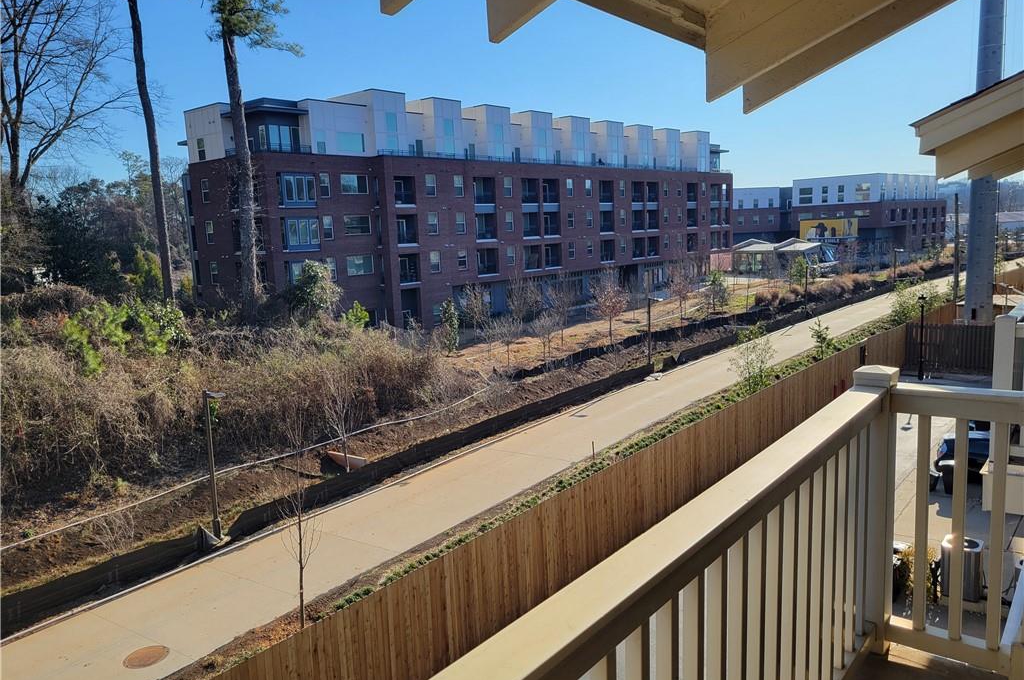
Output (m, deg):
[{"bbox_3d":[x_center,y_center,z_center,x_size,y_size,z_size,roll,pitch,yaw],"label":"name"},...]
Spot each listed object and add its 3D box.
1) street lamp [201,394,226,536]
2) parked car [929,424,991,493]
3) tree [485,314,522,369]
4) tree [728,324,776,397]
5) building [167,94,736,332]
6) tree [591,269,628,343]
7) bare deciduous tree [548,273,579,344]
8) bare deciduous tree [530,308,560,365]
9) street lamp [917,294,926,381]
[{"bbox_3d":[-7.888,3.464,20.799,1.100,4.196,0.300,4,10,36],"label":"street lamp"},{"bbox_3d":[14.754,3.213,25.031,1.830,1.470,4.700,2,9,25],"label":"parked car"},{"bbox_3d":[-0.430,0.083,46.352,2.256,3.261,2.256,-2,8,0],"label":"tree"},{"bbox_3d":[11.398,0.924,36.478,2.246,3.345,2.246,5,11,42],"label":"tree"},{"bbox_3d":[2.155,-13.709,83.084,13.297,19.897,70.526,5,11,42],"label":"building"},{"bbox_3d":[6.886,-2.278,53.538,2.474,5.386,2.474,-2,8,0],"label":"tree"},{"bbox_3d":[3.494,-2.065,53.413,2.193,5.236,2.193,-2,8,0],"label":"bare deciduous tree"},{"bbox_3d":[1.979,-0.125,45.977,1.767,3.534,1.767,-2,8,0],"label":"bare deciduous tree"},{"bbox_3d":[20.981,-0.110,39.277,0.480,4.438,0.480,4,10,37],"label":"street lamp"}]

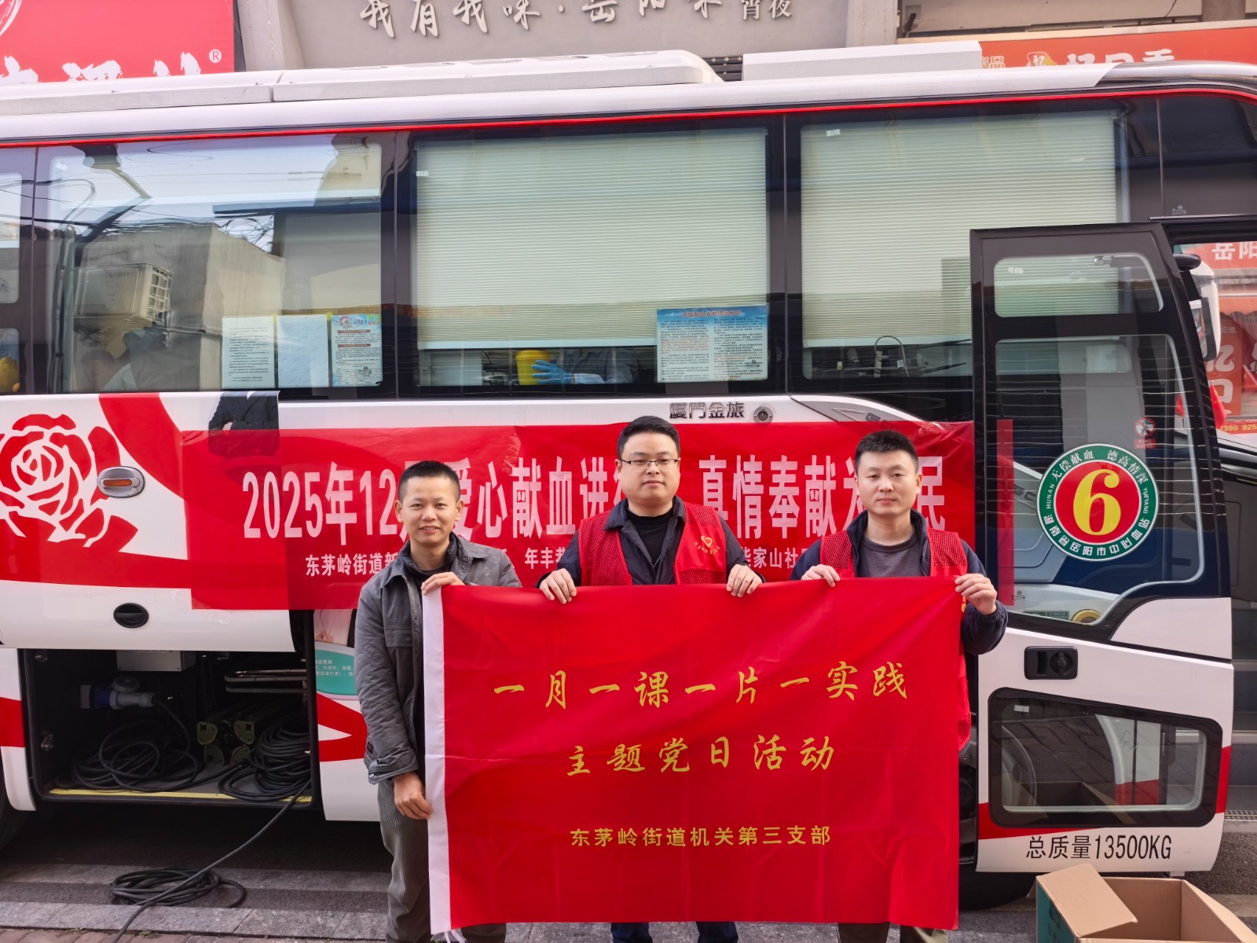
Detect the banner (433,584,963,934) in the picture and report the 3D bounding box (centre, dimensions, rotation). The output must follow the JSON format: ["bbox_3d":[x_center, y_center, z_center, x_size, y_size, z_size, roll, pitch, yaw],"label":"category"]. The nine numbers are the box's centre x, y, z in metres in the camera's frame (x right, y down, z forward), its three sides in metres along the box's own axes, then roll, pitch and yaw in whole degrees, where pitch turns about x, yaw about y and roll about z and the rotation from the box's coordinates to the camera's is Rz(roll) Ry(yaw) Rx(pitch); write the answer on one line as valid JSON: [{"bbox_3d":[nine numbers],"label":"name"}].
[{"bbox_3d":[0.165,0.773,2.381,1.440,0.965,0.080,0,0,3],"label":"banner"}]

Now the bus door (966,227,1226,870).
[{"bbox_3d":[1.611,0.261,3.034,0.830,2.170,0.180,0,-1,5],"label":"bus door"}]

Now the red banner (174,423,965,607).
[{"bbox_3d":[-0.192,0.180,3.342,3.156,0.712,0.050,0,0,5],"label":"red banner"}]

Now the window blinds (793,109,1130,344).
[{"bbox_3d":[1.267,-0.912,3.341,1.190,0.863,0.050,0,-3,5],"label":"window blinds"}]

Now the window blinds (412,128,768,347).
[{"bbox_3d":[-0.159,-0.913,3.475,1.417,0.852,0.050,0,-3,5],"label":"window blinds"}]

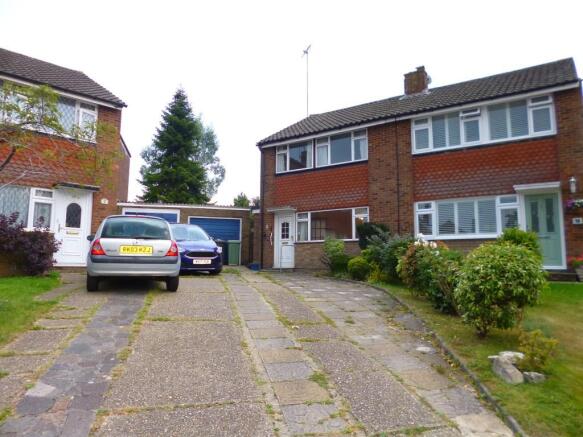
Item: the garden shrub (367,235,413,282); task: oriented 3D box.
[{"bbox_3d":[2.013,0.818,8.245,0.926,0.986,0.880,-2,-7,14],"label":"garden shrub"}]

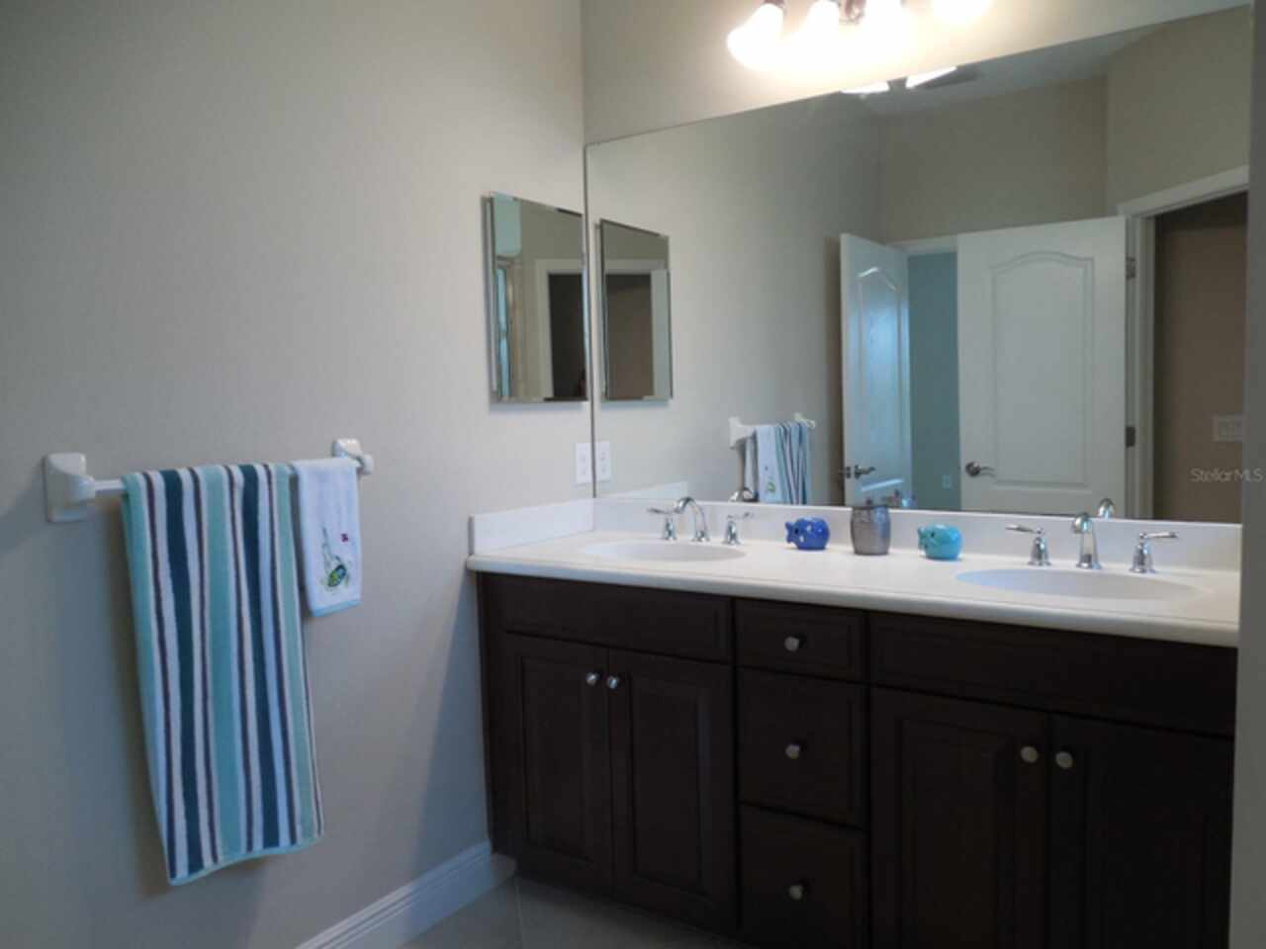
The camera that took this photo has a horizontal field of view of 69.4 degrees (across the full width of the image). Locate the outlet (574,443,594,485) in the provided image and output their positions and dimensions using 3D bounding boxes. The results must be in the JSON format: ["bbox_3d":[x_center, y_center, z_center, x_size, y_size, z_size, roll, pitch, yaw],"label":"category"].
[{"bbox_3d":[-0.144,-0.032,2.808,0.009,0.119,0.075,1,5,33],"label":"outlet"}]

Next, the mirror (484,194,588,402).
[{"bbox_3d":[-0.261,-0.486,2.597,0.026,0.555,0.410,1,5,33],"label":"mirror"}]

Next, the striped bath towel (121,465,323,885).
[{"bbox_3d":[-0.769,0.363,1.743,0.075,0.765,0.355,1,5,33],"label":"striped bath towel"}]

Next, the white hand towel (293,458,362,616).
[{"bbox_3d":[-0.640,0.127,1.930,0.060,0.320,0.150,1,5,33],"label":"white hand towel"}]

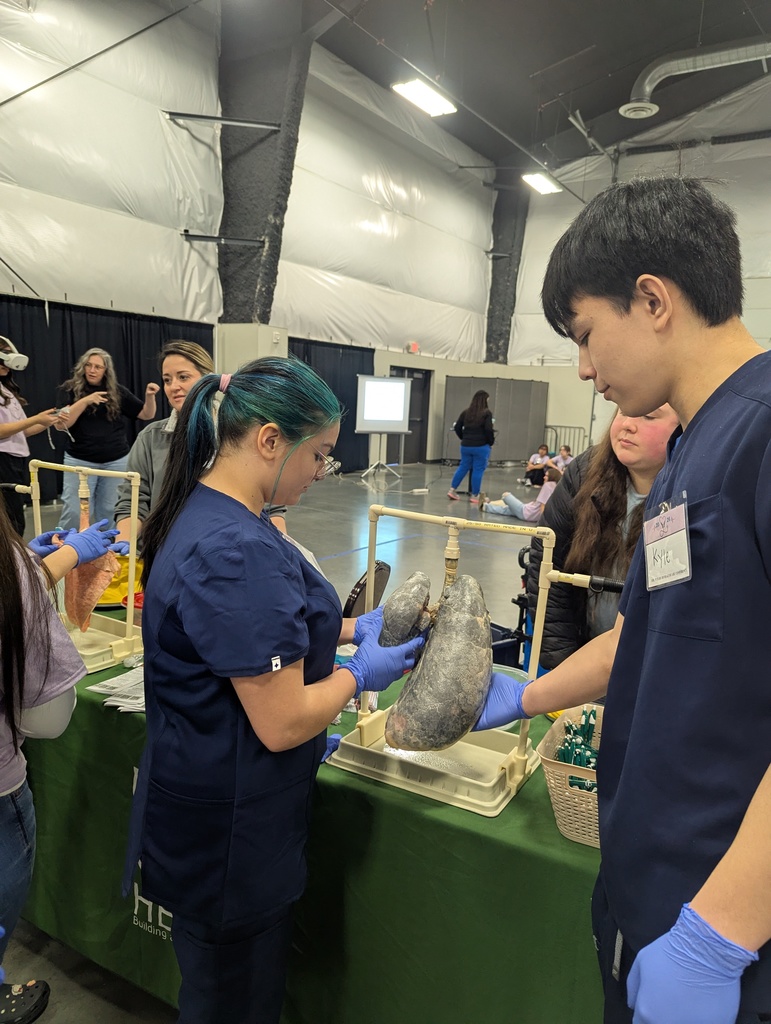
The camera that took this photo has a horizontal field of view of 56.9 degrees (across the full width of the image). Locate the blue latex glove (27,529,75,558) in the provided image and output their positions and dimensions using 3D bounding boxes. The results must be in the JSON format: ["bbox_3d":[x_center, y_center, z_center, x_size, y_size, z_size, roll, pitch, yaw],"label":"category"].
[{"bbox_3d":[-0.841,0.084,1.780,0.155,0.085,0.090,-11,14,-34],"label":"blue latex glove"}]

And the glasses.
[{"bbox_3d":[-0.145,-0.117,1.156,0.140,0.045,0.140,40,2,-17],"label":"glasses"}]

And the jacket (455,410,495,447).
[{"bbox_3d":[1.339,-1.272,10.700,0.550,0.590,0.360,7,10,27],"label":"jacket"}]

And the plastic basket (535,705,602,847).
[{"bbox_3d":[0.397,0.470,1.249,0.200,0.140,0.265,7,10,29],"label":"plastic basket"}]

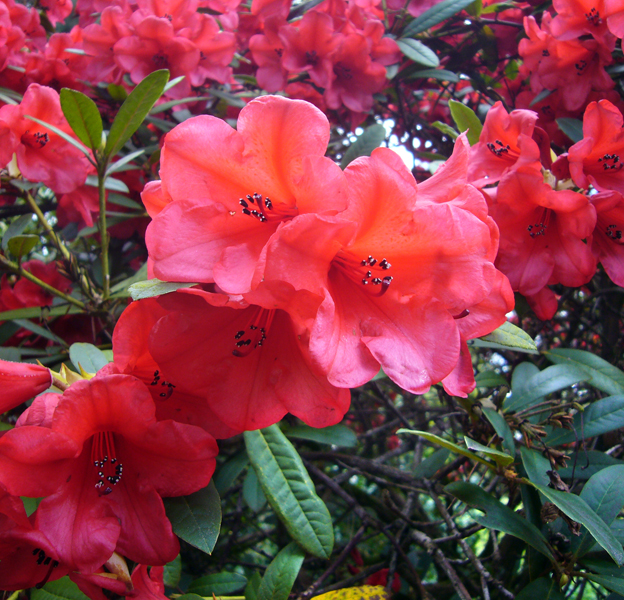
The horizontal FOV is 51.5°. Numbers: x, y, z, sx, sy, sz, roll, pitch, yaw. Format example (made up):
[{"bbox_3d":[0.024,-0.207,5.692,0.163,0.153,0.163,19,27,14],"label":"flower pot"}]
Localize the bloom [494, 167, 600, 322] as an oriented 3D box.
[{"bbox_3d":[0.198,-0.063,0.556,0.098,0.098,0.071,2,20,21],"label":"bloom"}]

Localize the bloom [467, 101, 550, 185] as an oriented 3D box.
[{"bbox_3d":[0.156,-0.122,0.510,0.060,0.064,0.050,6,-6,31],"label":"bloom"}]

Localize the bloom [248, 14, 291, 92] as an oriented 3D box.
[{"bbox_3d":[-0.044,-0.263,0.690,0.052,0.075,0.045,4,4,20],"label":"bloom"}]

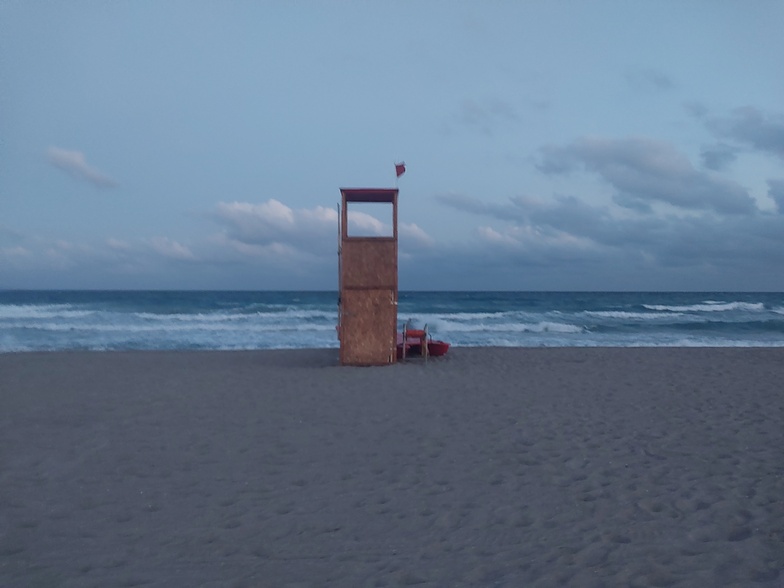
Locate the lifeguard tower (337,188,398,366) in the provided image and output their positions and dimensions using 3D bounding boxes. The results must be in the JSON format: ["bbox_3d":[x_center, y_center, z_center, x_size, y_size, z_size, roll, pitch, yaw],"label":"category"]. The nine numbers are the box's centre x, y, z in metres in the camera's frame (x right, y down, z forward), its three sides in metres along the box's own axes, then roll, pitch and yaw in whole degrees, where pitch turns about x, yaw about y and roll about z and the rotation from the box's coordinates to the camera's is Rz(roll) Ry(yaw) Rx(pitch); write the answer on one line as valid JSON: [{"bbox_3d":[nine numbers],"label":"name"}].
[{"bbox_3d":[-0.520,-0.365,15.900,1.330,4.000,1.380,0,0,0],"label":"lifeguard tower"}]

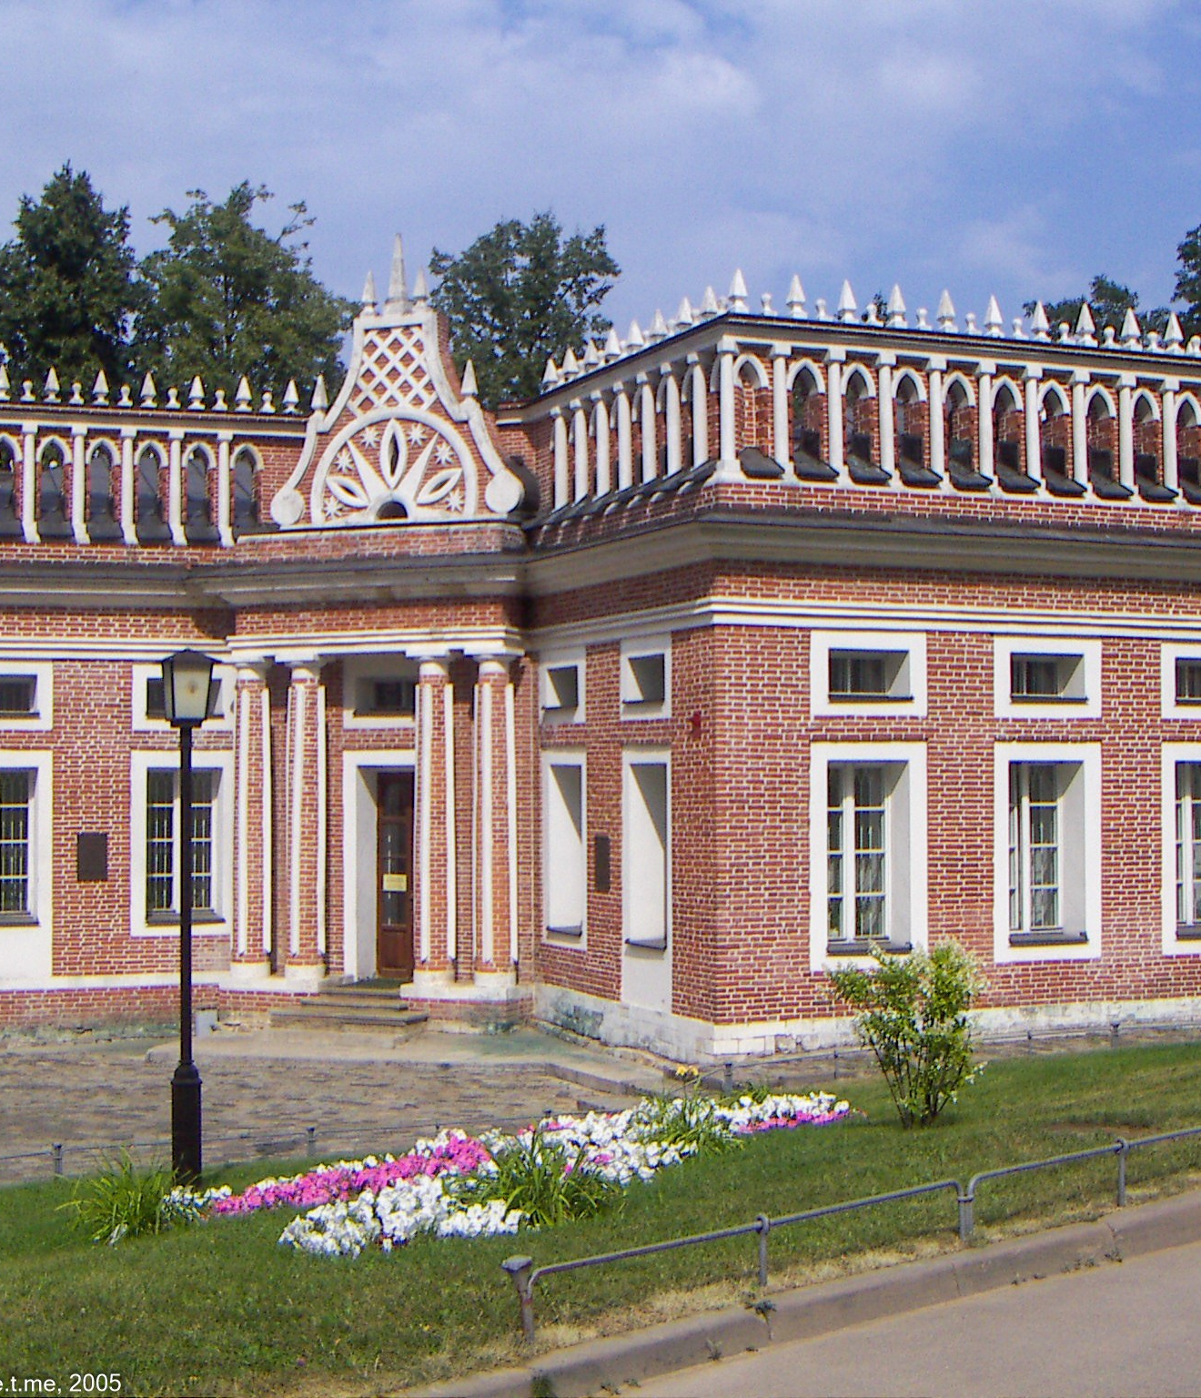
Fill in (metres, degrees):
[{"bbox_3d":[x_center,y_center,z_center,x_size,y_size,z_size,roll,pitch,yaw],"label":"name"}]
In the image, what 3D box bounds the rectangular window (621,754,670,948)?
[{"bbox_3d":[0.538,1.872,26.437,0.220,2.252,1.150,1,-2,-23],"label":"rectangular window"}]

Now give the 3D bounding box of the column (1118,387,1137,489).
[{"bbox_3d":[6.539,-3.234,26.702,0.196,1.370,0.202,0,-2,0],"label":"column"}]

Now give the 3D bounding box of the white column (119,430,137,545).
[{"bbox_3d":[-6.915,-3.079,31.519,0.180,1.620,0.180,1,-3,-22],"label":"white column"}]

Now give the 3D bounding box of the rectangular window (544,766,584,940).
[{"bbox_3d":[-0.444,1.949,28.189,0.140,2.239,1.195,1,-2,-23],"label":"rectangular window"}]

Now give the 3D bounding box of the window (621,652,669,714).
[{"bbox_3d":[0.525,-0.198,25.579,0.250,0.761,1.243,1,-2,-24],"label":"window"}]

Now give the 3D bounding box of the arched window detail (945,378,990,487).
[{"bbox_3d":[4.333,-3.185,25.843,0.496,1.385,0.305,1,-2,-23],"label":"arched window detail"}]

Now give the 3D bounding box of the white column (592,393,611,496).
[{"bbox_3d":[0.029,-3.400,29.046,0.172,1.313,0.172,1,-2,-23],"label":"white column"}]

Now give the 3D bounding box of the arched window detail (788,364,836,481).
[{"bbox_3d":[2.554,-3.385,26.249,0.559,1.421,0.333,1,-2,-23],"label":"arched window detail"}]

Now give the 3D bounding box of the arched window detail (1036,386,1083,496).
[{"bbox_3d":[5.747,-3.237,26.946,0.520,1.338,0.280,1,-2,-23],"label":"arched window detail"}]

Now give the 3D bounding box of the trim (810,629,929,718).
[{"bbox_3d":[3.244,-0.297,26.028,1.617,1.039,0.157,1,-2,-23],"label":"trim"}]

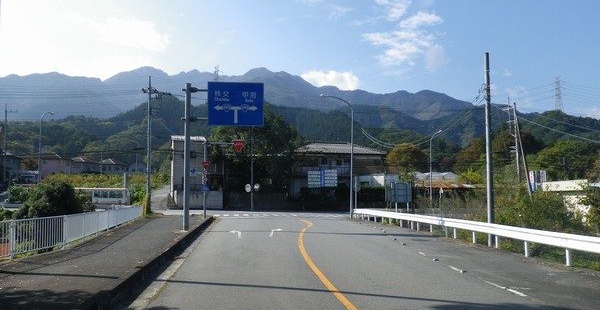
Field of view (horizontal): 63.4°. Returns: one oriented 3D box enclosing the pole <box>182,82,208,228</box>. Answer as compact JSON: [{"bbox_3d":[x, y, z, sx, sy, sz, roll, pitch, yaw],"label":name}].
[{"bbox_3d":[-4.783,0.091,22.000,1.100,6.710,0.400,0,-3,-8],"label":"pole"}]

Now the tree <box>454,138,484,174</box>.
[{"bbox_3d":[35.133,0.515,100.000,6.600,8.650,6.200,-1,-3,19],"label":"tree"}]

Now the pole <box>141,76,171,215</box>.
[{"bbox_3d":[-12.655,-0.854,42.500,2.400,12.040,1.200,0,-3,-8],"label":"pole"}]

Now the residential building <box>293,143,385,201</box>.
[{"bbox_3d":[5.077,2.143,64.000,11.300,7.580,7.600,1,-3,-11],"label":"residential building"}]

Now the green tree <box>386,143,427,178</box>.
[{"bbox_3d":[18.873,1.506,86.000,6.900,7.440,6.500,-1,-3,12],"label":"green tree"}]

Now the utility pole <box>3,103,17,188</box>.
[{"bbox_3d":[-40.635,-1.191,68.000,1.900,11.770,0.900,0,-3,0],"label":"utility pole"}]

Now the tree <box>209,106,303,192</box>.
[{"bbox_3d":[-5.410,-0.243,59.000,11.200,11.550,9.500,0,-3,0],"label":"tree"}]

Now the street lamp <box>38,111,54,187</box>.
[{"bbox_3d":[-26.640,0.289,51.000,1.600,9.830,0.500,0,-3,0],"label":"street lamp"}]

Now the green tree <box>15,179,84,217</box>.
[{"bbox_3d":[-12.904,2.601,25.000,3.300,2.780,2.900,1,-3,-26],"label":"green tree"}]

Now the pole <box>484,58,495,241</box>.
[{"bbox_3d":[6.131,-0.175,15.700,0.250,6.280,0.250,0,-3,0],"label":"pole"}]

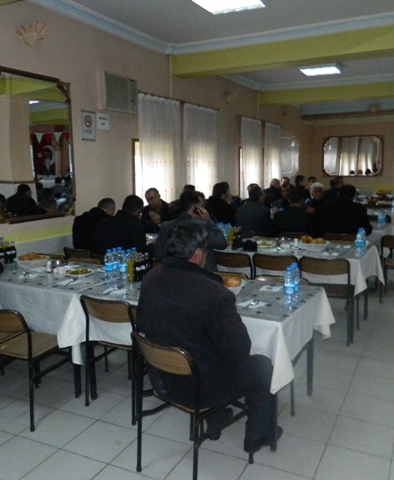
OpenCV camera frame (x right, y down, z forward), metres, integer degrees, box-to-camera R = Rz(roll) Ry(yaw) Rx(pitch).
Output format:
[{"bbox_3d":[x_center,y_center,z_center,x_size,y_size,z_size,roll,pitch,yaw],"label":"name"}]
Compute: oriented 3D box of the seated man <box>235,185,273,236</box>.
[{"bbox_3d":[0.804,-0.051,6.099,0.540,1.330,0.740,3,10,30],"label":"seated man"}]

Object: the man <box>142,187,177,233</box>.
[{"bbox_3d":[-0.471,-0.007,6.104,0.560,1.360,0.780,3,9,27],"label":"man"}]

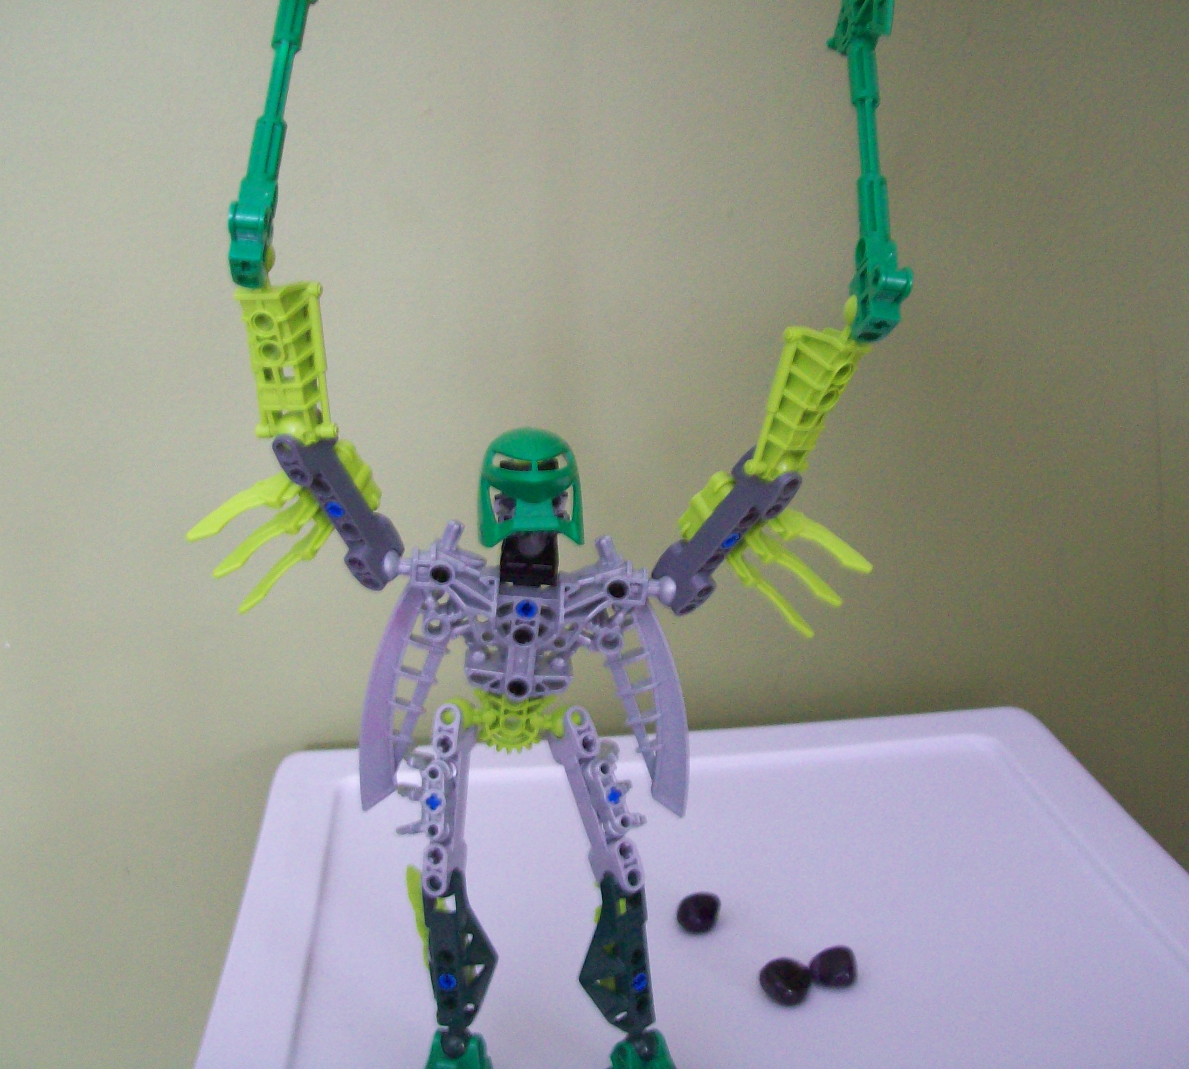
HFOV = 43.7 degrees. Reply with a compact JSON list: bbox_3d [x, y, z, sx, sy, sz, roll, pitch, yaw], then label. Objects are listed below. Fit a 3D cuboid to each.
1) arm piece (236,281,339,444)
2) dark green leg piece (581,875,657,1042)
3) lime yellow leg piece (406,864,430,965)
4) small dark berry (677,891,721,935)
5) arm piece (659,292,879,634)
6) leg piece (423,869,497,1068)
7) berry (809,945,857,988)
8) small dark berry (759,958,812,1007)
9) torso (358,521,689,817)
[{"bbox_3d":[-0.082,-0.046,0.394,0.021,0.044,0.018,0,15,17],"label":"arm piece"},{"bbox_3d":[0.007,0.124,0.432,0.022,0.057,0.018,-3,15,5],"label":"dark green leg piece"},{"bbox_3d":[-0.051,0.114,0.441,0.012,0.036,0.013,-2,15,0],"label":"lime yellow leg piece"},{"bbox_3d":[0.036,0.135,0.526,0.016,0.013,0.015,-1,15,0],"label":"small dark berry"},{"bbox_3d":[0.047,-0.018,0.395,0.050,0.085,0.032,2,16,-18],"label":"arm piece"},{"bbox_3d":[-0.039,0.126,0.432,0.021,0.060,0.018,-3,15,-5],"label":"leg piece"},{"bbox_3d":[0.079,0.143,0.490,0.015,0.013,0.015,-1,15,0],"label":"berry"},{"bbox_3d":[0.062,0.145,0.482,0.017,0.015,0.017,-1,15,0],"label":"small dark berry"},{"bbox_3d":[-0.020,0.038,0.420,0.091,0.083,0.038,4,17,-4],"label":"torso"}]

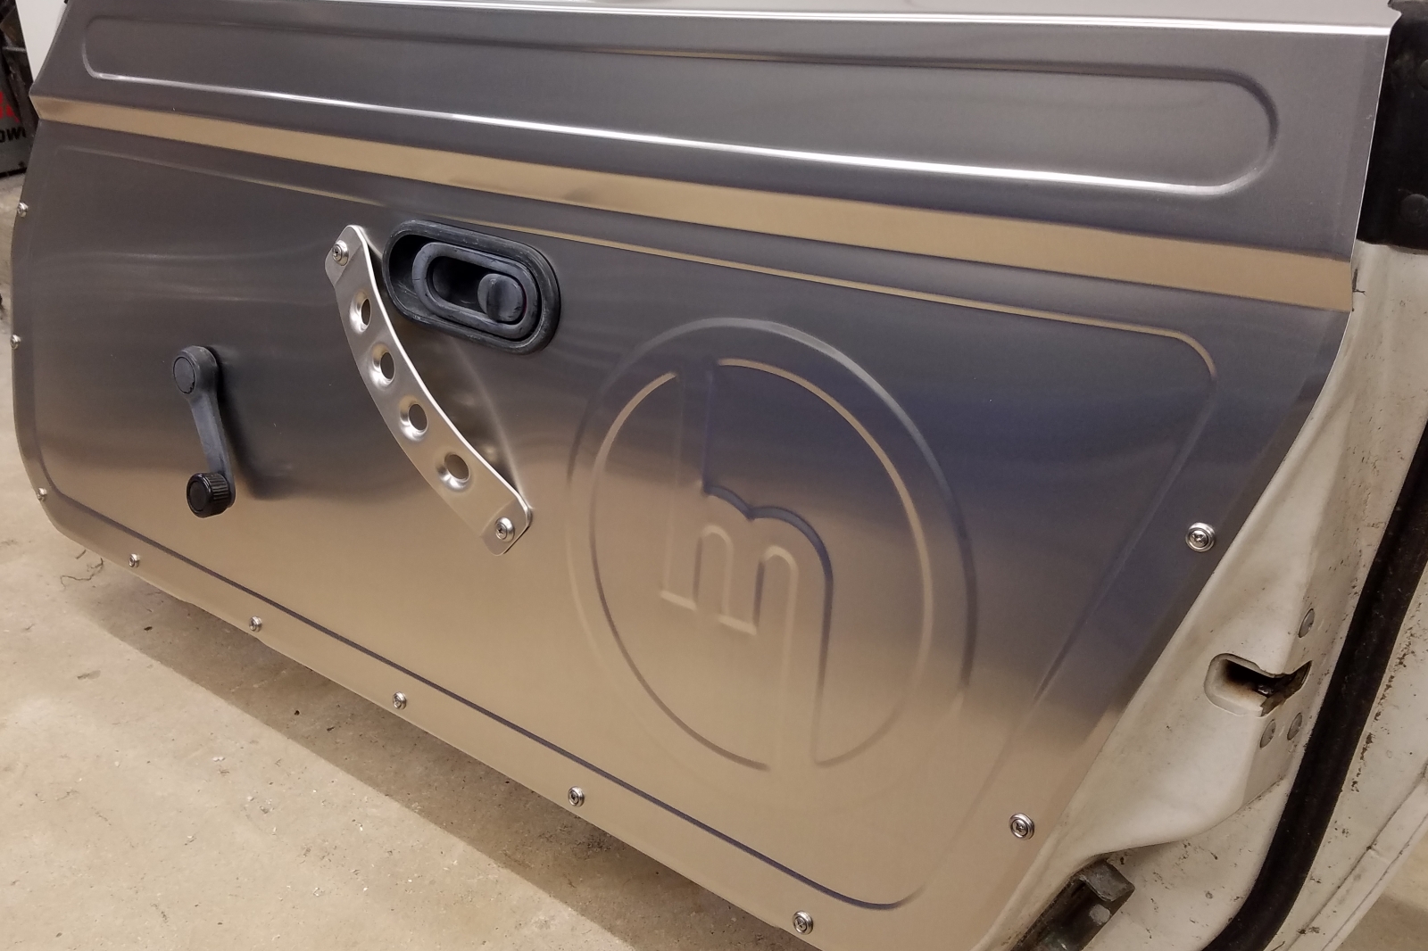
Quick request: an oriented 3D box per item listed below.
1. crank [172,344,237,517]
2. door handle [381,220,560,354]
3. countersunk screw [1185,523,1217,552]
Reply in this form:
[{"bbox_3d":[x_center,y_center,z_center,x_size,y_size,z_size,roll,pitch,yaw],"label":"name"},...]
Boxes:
[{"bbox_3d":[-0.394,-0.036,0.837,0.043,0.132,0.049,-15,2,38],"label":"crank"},{"bbox_3d":[-0.146,-0.120,0.673,0.160,0.066,0.036,21,22,31],"label":"door handle"},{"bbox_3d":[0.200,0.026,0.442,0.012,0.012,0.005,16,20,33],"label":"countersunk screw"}]

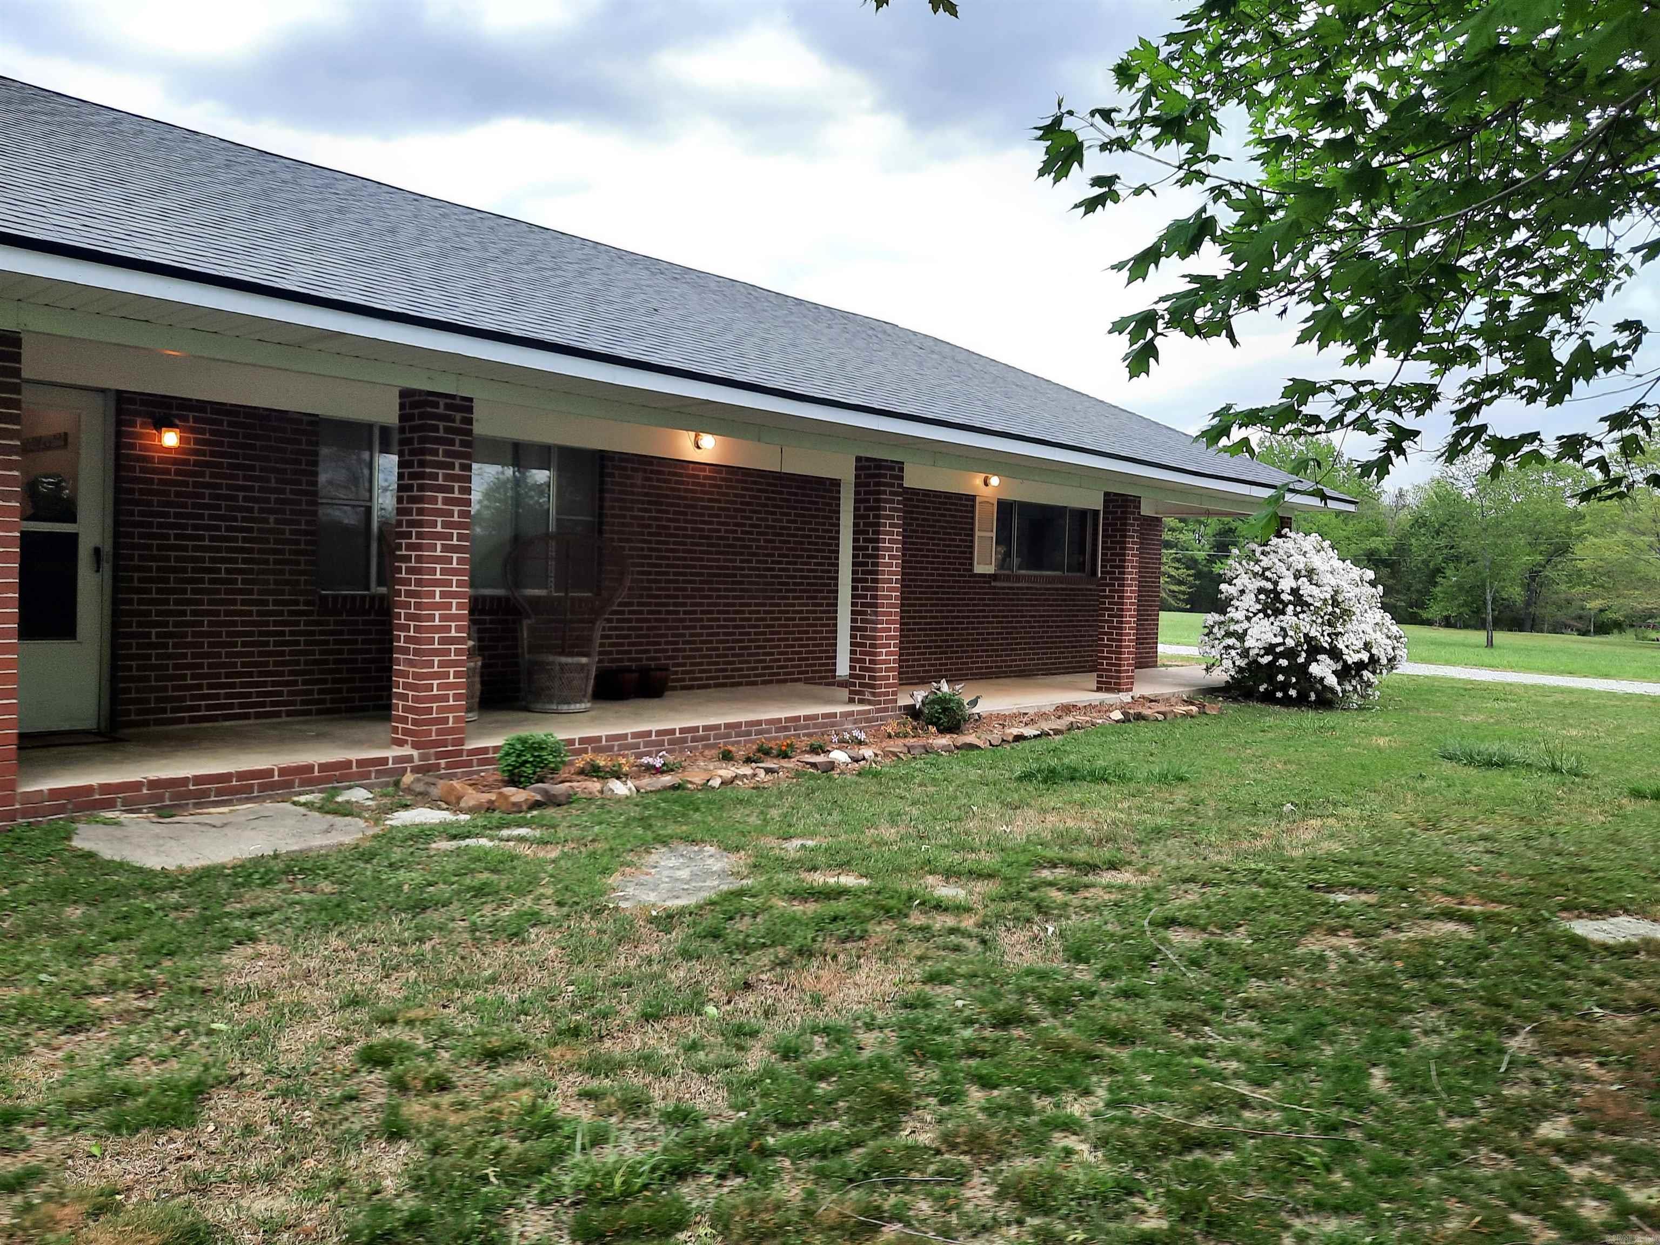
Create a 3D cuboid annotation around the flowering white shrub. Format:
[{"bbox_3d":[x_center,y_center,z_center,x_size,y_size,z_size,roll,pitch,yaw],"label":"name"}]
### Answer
[{"bbox_3d":[5.676,-0.067,14.347,2.400,2.060,2.300,3,3,22],"label":"flowering white shrub"}]

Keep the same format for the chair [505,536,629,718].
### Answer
[{"bbox_3d":[-2.075,-0.029,9.318,1.000,1.400,0.680,2,2,-6],"label":"chair"}]

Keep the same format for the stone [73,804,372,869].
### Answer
[{"bbox_3d":[-2.776,0.996,5.557,1.080,0.060,1.060,4,3,41],"label":"stone"}]

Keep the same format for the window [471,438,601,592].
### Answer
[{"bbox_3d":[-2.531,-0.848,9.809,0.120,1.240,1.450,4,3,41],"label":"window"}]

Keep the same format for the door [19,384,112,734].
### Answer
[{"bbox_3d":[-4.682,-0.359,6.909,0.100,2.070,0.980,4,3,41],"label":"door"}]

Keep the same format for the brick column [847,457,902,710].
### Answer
[{"bbox_3d":[0.396,-0.328,10.177,0.300,2.055,0.300,4,3,41],"label":"brick column"}]

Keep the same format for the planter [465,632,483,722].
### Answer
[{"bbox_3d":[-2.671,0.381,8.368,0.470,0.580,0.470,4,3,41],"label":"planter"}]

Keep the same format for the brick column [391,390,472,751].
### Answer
[{"bbox_3d":[-2.347,-0.308,7.086,0.301,2.096,0.301,4,3,41],"label":"brick column"}]

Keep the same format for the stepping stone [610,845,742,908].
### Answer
[{"bbox_3d":[-0.625,1.136,5.262,0.540,0.060,0.980,2,2,10],"label":"stepping stone"}]

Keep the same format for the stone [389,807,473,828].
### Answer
[{"bbox_3d":[-2.074,1.009,6.046,0.360,0.050,0.390,3,3,33],"label":"stone"}]

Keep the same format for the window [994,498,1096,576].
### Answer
[{"bbox_3d":[2.779,-1.066,15.421,0.120,0.890,2.450,4,3,41],"label":"window"}]

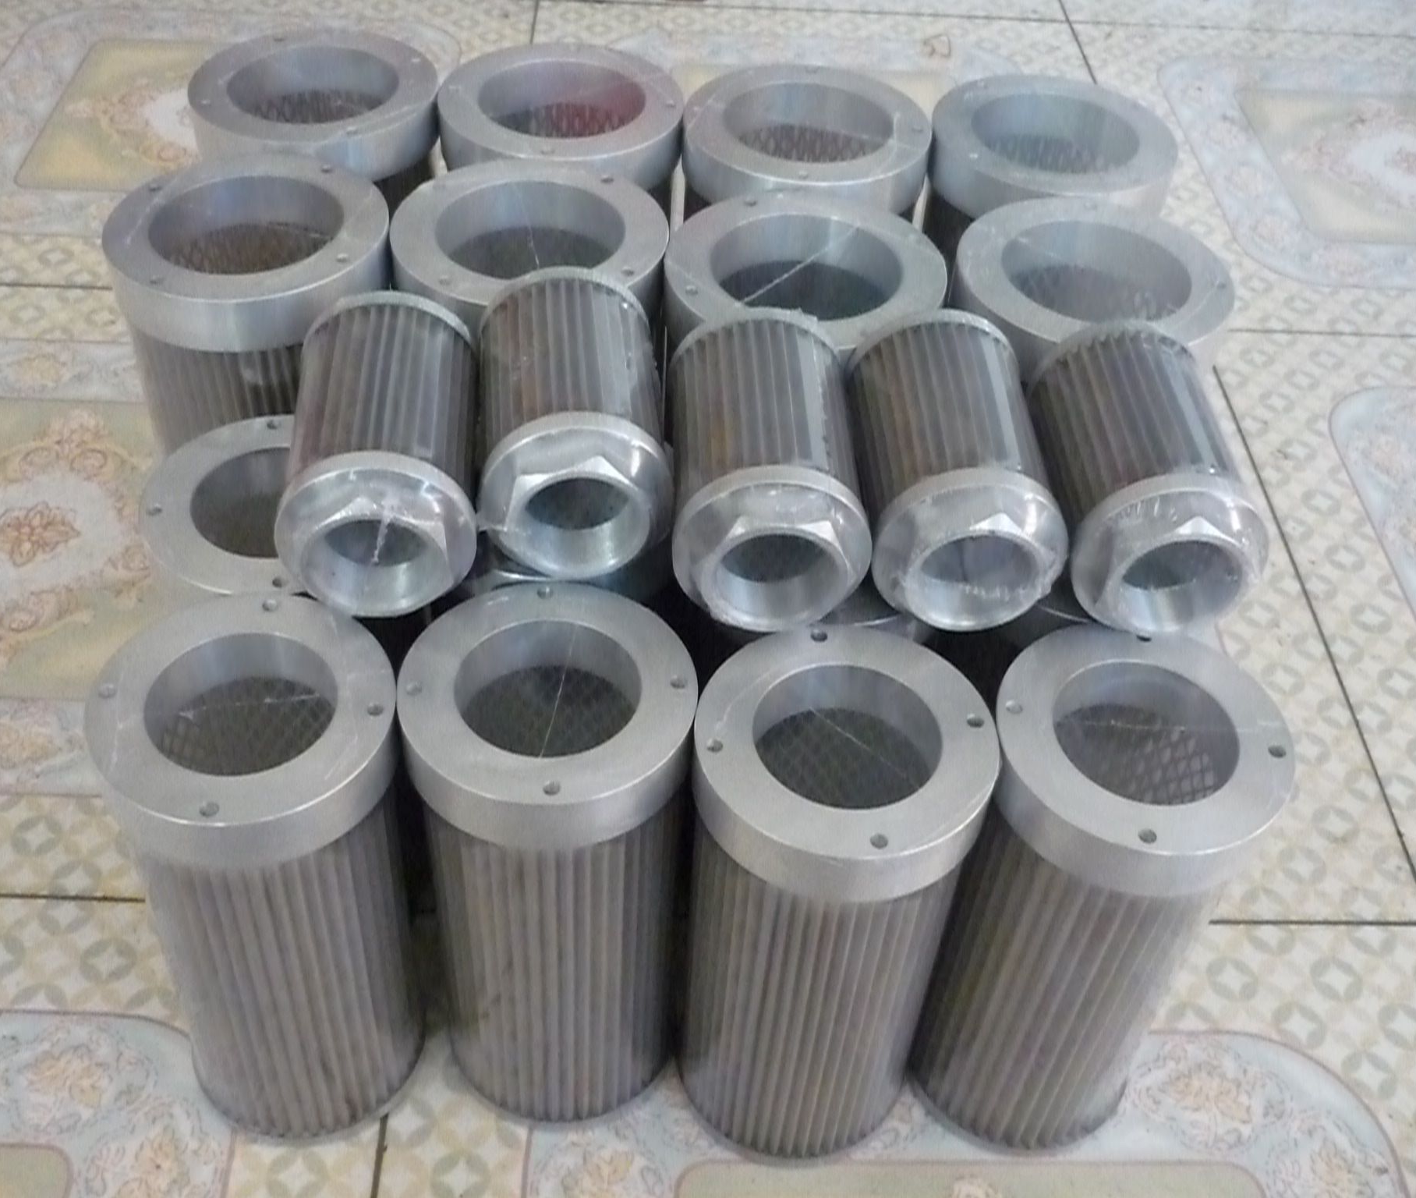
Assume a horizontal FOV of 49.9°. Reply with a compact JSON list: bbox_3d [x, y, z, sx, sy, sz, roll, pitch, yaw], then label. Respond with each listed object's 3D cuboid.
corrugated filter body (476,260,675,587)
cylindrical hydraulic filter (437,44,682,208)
[{"bbox_3d":[-0.051,-0.065,0.581,0.071,0.071,0.109,-2,46,-7],"label":"corrugated filter body"},{"bbox_3d":[-0.078,-0.145,0.832,0.118,0.275,0.118,2,45,-3],"label":"cylindrical hydraulic filter"}]

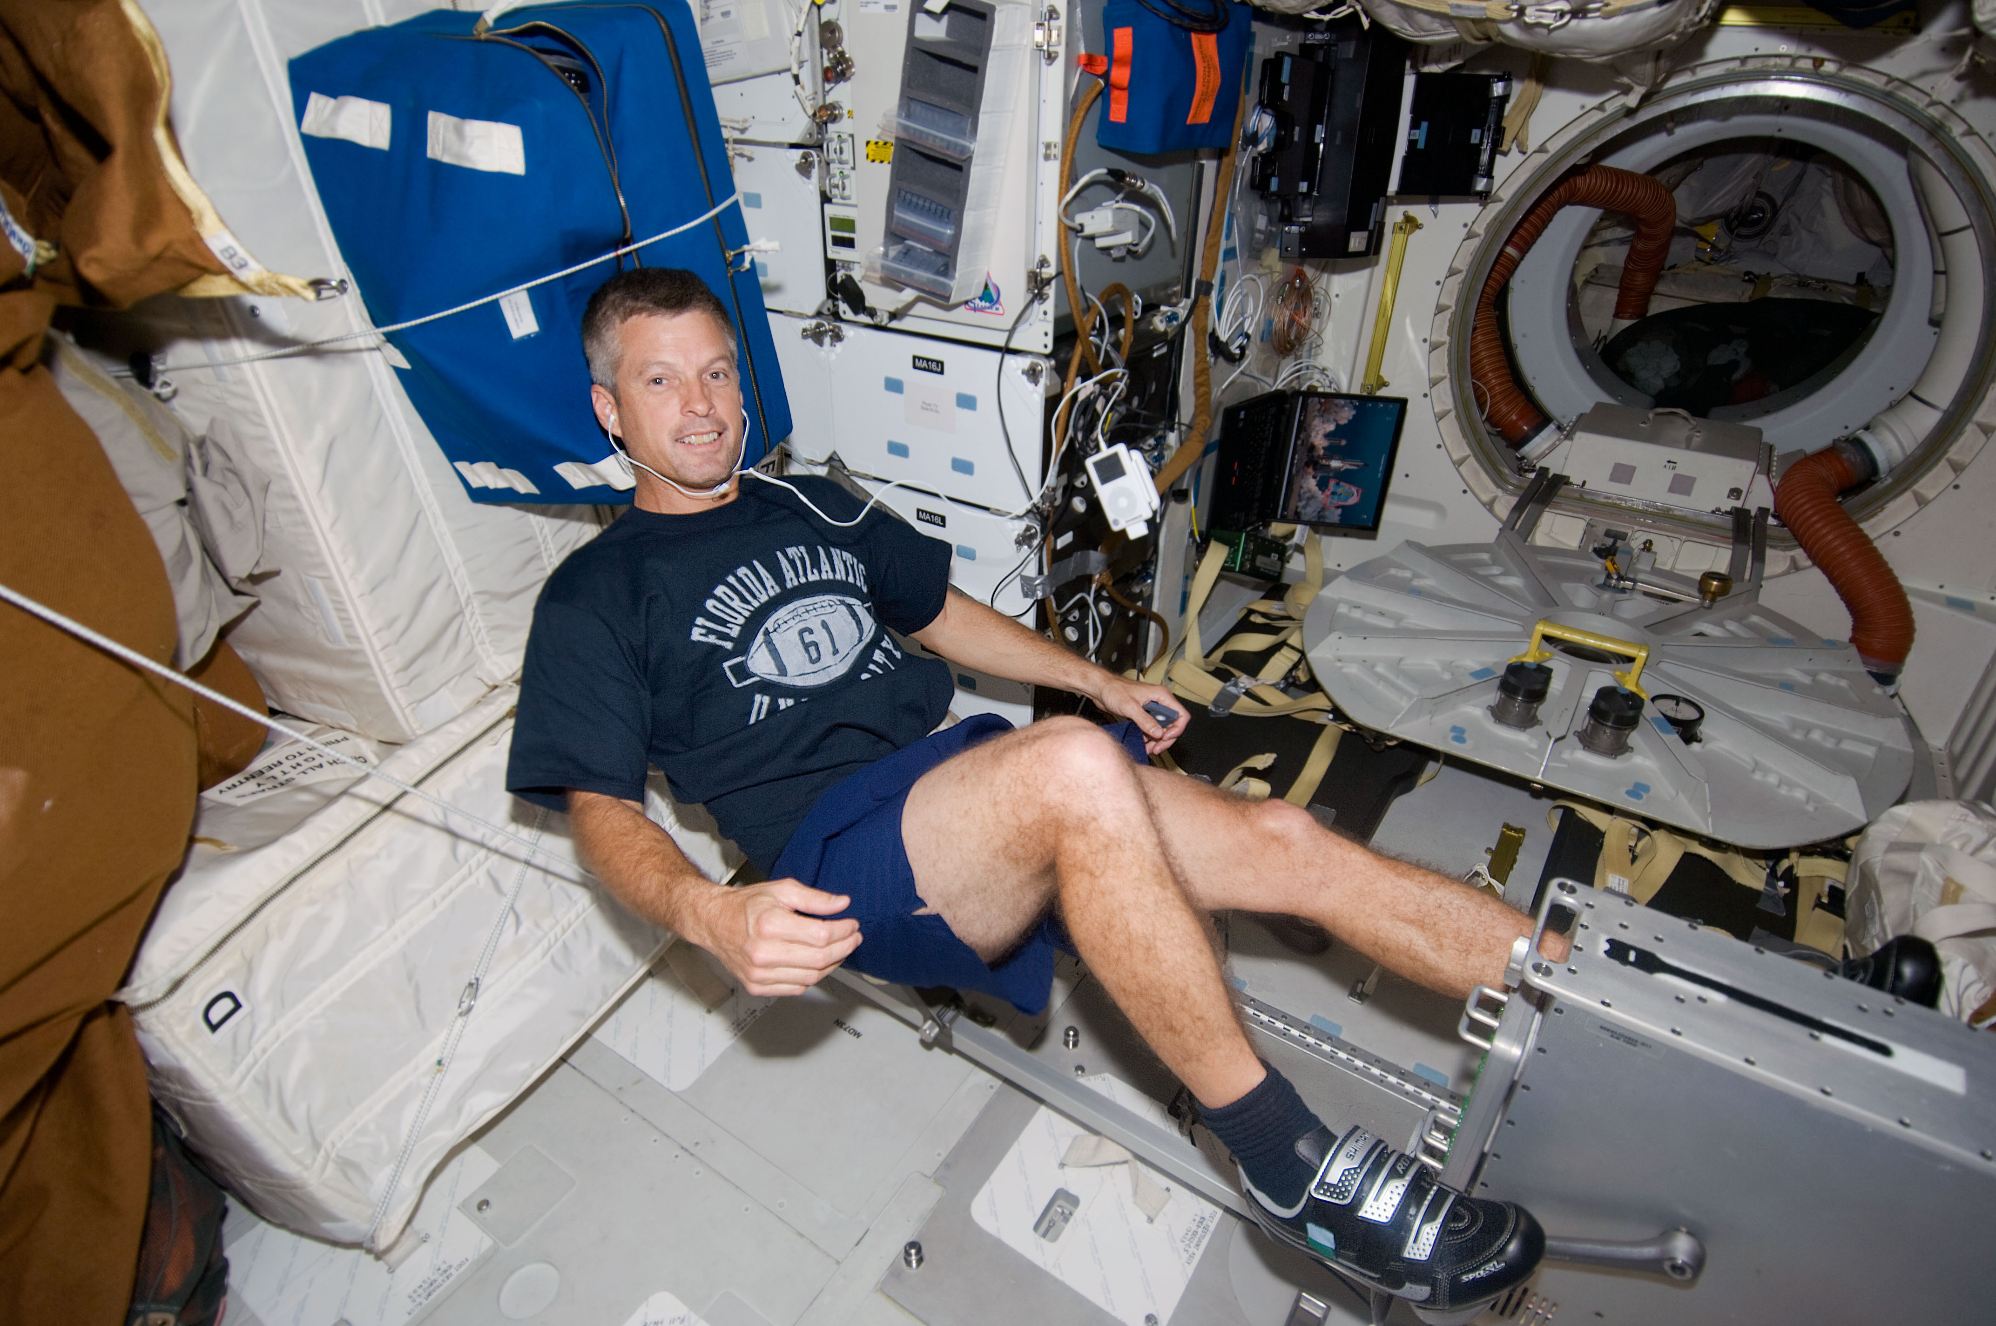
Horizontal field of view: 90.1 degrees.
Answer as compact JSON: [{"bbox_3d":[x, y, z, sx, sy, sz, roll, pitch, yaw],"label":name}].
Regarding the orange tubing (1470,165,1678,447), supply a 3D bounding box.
[{"bbox_3d":[1.590,-1.000,2.750,0.420,0.660,0.900,18,32,28],"label":"orange tubing"}]

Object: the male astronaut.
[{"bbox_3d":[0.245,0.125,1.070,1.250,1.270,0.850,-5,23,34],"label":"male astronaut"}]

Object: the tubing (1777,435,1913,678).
[{"bbox_3d":[1.820,-0.195,2.130,0.380,0.490,0.260,18,32,28],"label":"tubing"}]

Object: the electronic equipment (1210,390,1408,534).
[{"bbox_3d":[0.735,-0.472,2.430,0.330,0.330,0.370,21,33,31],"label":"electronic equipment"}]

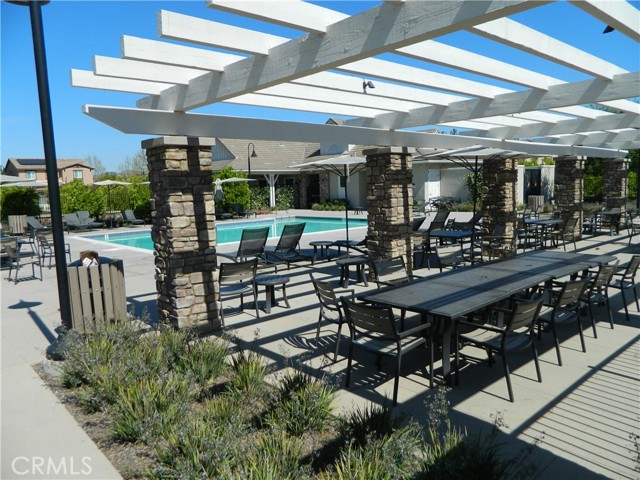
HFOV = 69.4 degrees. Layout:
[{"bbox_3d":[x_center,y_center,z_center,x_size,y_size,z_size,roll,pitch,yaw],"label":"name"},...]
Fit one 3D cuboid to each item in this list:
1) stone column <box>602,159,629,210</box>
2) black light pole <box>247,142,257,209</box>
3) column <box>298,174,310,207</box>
[{"bbox_3d":[10.771,-1.695,16.869,0.680,2.480,0.680,-7,10,-40],"label":"stone column"},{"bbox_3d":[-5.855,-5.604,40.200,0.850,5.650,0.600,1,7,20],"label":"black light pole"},{"bbox_3d":[-1.136,-3.202,30.280,0.620,2.360,0.620,-7,10,-40],"label":"column"}]

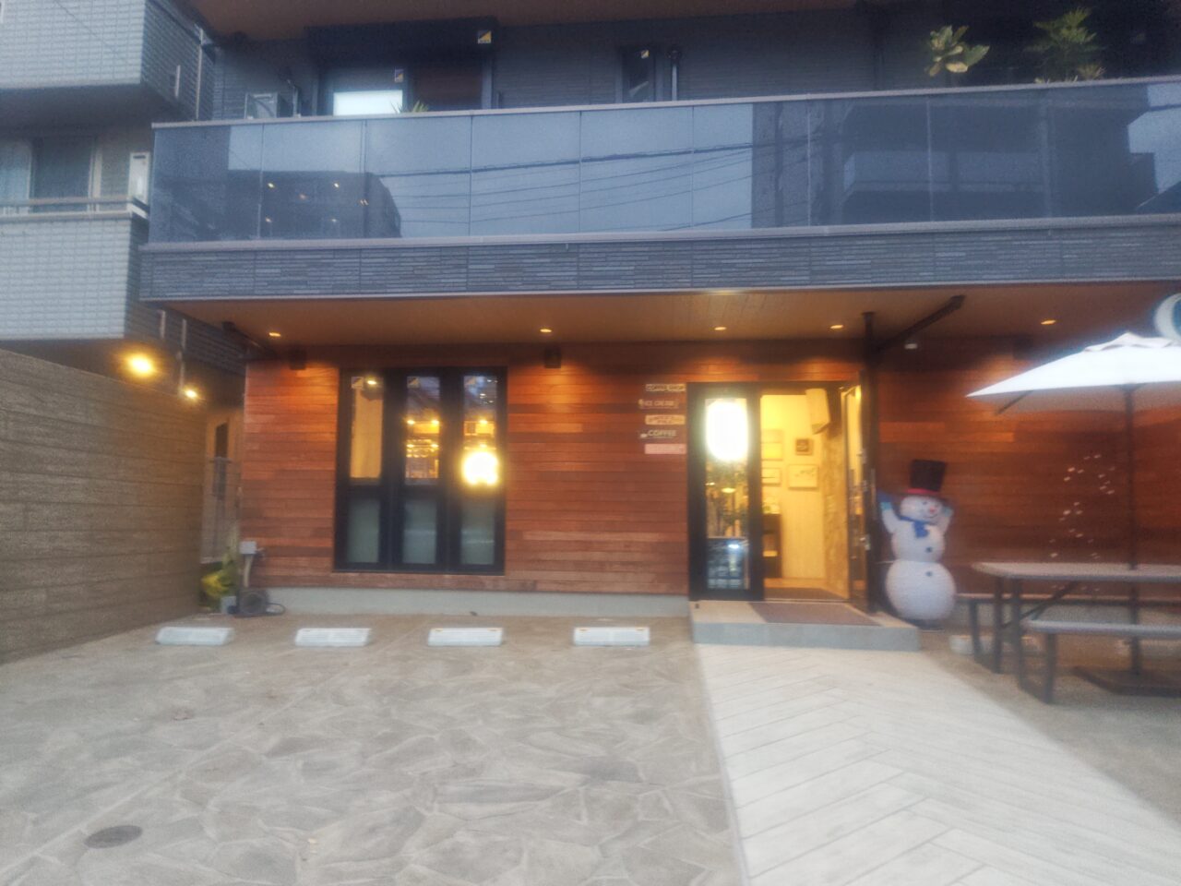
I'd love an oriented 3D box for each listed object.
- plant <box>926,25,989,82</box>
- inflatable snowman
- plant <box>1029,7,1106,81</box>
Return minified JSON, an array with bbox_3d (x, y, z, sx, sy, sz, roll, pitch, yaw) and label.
[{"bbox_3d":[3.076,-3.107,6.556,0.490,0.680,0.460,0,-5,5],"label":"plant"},{"bbox_3d":[2.942,0.906,7.058,0.690,1.490,0.580,0,-5,4],"label":"inflatable snowman"},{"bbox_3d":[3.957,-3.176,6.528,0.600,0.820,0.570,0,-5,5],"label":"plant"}]

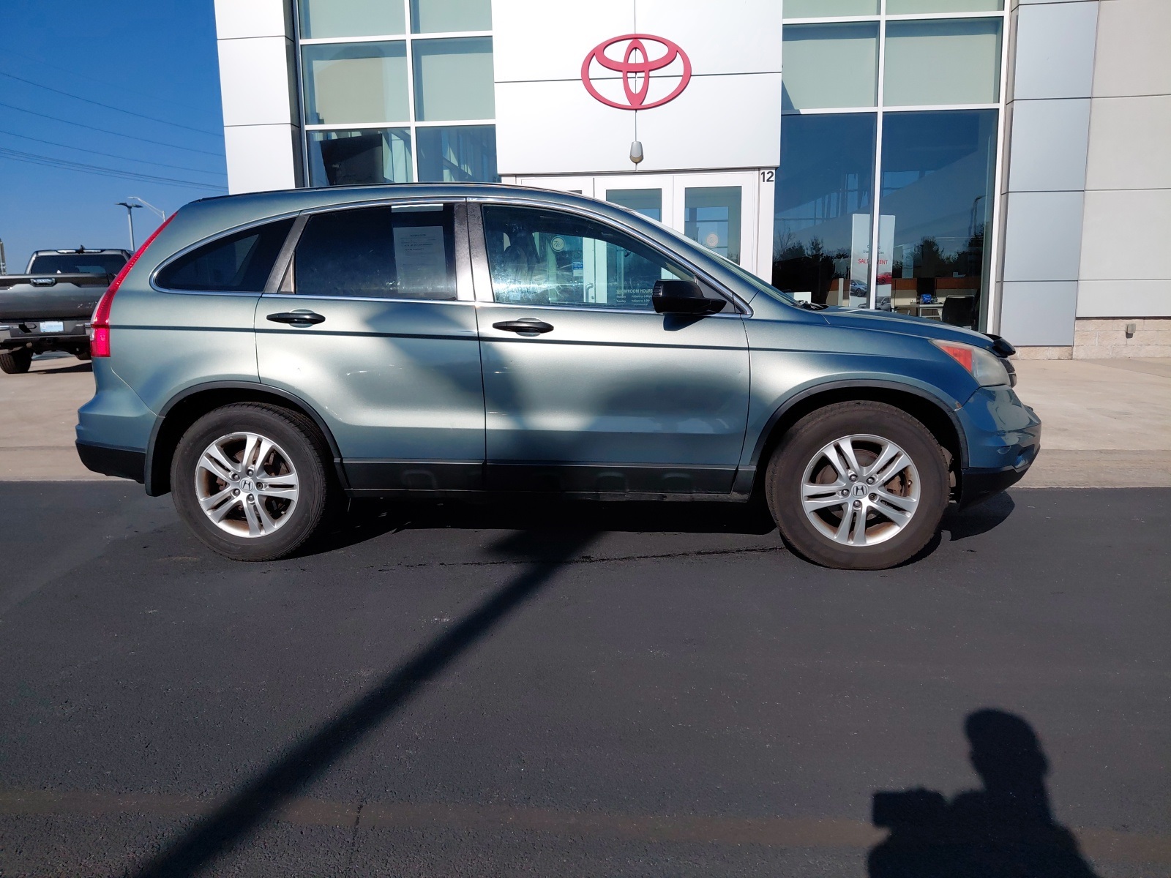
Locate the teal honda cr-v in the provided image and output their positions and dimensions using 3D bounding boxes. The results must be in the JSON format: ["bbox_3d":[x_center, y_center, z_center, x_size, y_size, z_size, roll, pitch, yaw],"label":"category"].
[{"bbox_3d":[-0.166,-0.417,4.379,4.560,1.680,1.860,0,9,5],"label":"teal honda cr-v"}]

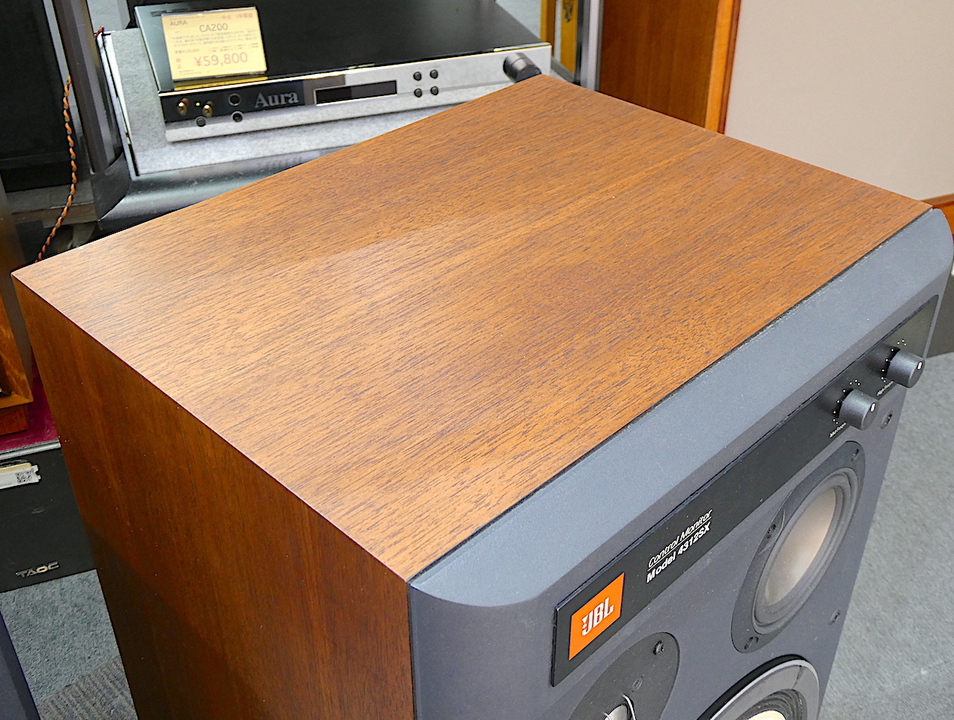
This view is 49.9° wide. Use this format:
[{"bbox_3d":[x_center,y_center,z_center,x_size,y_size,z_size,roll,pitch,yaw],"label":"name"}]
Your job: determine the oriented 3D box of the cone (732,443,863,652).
[{"bbox_3d":[0.155,0.092,0.515,0.120,0.116,0.028,-29,43,-36],"label":"cone"}]

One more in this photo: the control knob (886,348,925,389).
[{"bbox_3d":[0.203,0.004,0.486,0.017,0.017,0.012,-29,43,-36],"label":"control knob"}]

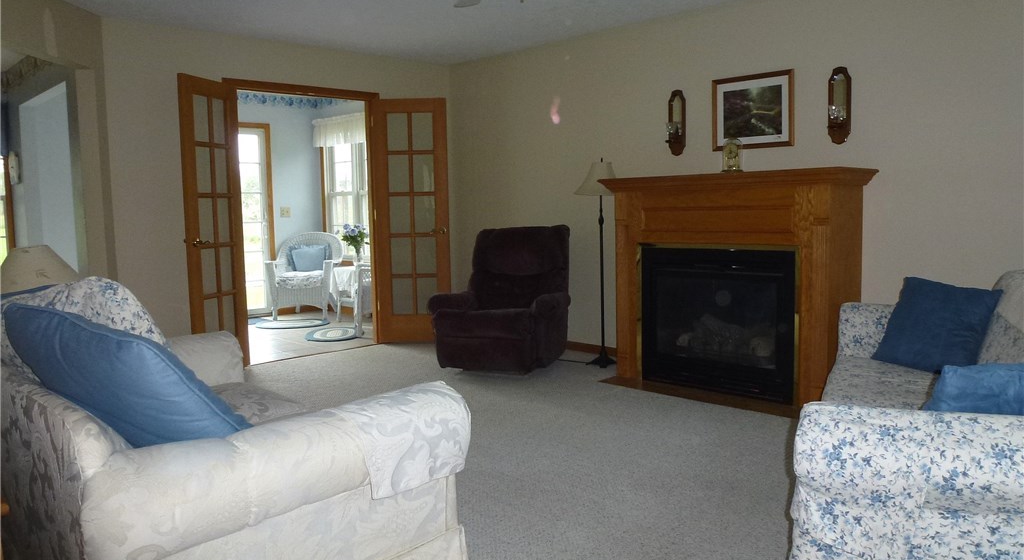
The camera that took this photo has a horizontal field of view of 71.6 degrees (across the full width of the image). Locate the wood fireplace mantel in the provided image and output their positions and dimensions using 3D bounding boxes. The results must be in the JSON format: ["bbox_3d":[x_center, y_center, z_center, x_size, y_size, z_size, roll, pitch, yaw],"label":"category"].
[{"bbox_3d":[1.314,0.023,4.294,1.460,1.296,0.710,4,8,43],"label":"wood fireplace mantel"}]

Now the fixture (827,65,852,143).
[{"bbox_3d":[1.867,-1.003,4.079,0.130,0.440,0.100,4,8,43],"label":"fixture"}]

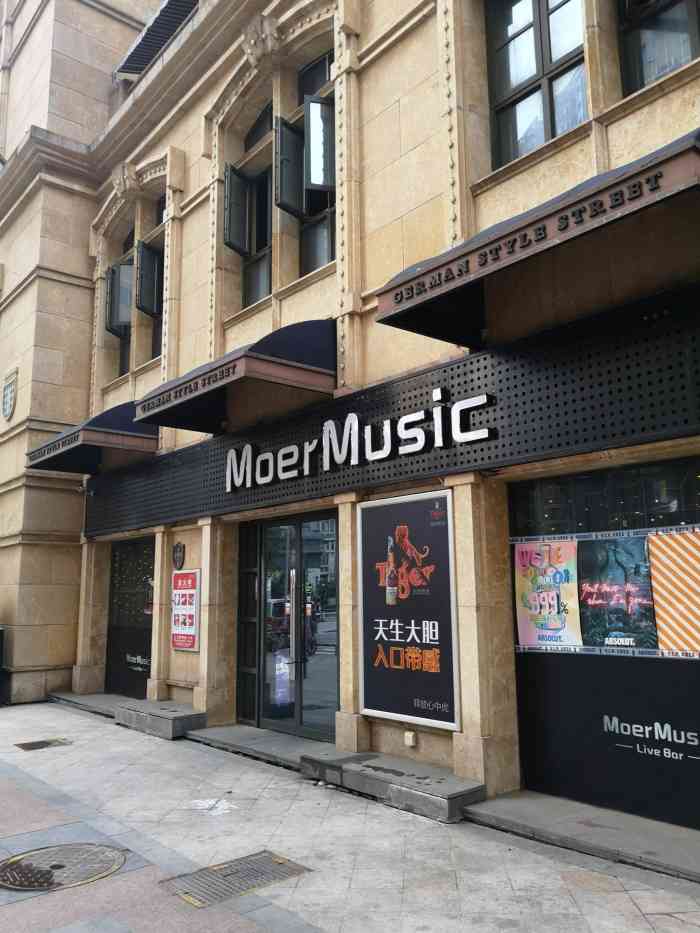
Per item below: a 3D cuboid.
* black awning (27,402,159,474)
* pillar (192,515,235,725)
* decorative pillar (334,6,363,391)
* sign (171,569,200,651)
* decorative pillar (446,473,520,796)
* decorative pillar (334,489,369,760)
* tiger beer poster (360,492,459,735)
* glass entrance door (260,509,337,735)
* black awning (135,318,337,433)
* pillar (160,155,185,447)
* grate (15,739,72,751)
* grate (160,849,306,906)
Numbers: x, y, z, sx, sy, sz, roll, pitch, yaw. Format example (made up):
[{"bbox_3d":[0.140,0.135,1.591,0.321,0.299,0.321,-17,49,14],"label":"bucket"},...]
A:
[{"bbox_3d":[-3.984,-0.463,11.222,1.147,0.784,2.409,7,-12,-39],"label":"black awning"},{"bbox_3d":[-1.672,1.916,9.172,0.429,2.524,0.330,7,-12,-39],"label":"pillar"},{"bbox_3d":[-0.033,-3.067,7.790,0.206,4.653,0.223,7,-12,-39],"label":"decorative pillar"},{"bbox_3d":[-2.157,1.882,9.531,0.050,1.048,0.743,7,-12,-39],"label":"sign"},{"bbox_3d":[1.083,1.322,5.943,0.446,2.475,0.322,7,-12,-39],"label":"decorative pillar"},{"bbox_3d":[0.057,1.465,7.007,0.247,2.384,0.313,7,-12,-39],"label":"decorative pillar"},{"bbox_3d":[0.501,1.227,6.374,0.074,1.926,1.226,7,-12,-39],"label":"tiger beer poster"},{"bbox_3d":[-0.586,1.769,8.389,0.083,2.500,1.658,7,-12,-39],"label":"glass entrance door"},{"bbox_3d":[-1.323,-1.016,8.086,1.147,0.784,2.458,7,-12,-39],"label":"black awning"},{"bbox_3d":[-2.608,-2.589,10.832,0.206,4.768,0.247,7,-12,-39],"label":"pillar"},{"bbox_3d":[-3.440,3.148,8.204,0.535,0.036,0.331,7,-12,-39],"label":"grate"},{"bbox_3d":[-0.657,2.404,4.232,0.718,0.036,0.454,7,-12,-39],"label":"grate"}]

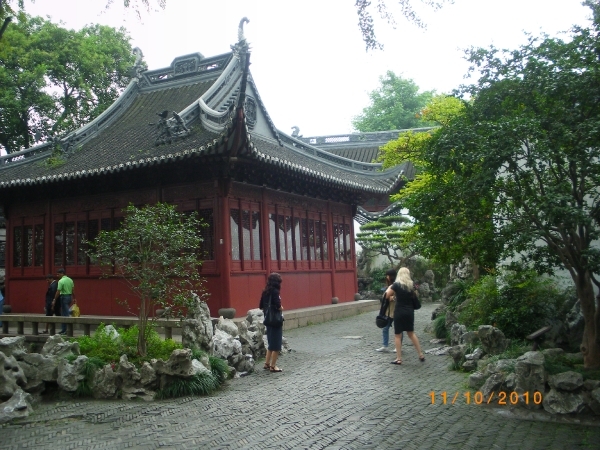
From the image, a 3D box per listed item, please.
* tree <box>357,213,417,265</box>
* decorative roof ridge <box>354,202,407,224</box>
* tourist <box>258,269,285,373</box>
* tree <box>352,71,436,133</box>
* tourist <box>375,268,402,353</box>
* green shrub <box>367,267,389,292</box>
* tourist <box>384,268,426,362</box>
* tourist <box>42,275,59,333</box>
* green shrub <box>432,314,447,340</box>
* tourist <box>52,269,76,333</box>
[{"bbox_3d":[3.900,1.388,27.500,3.100,3.600,2.800,-1,-4,0],"label":"tree"},{"bbox_3d":[3.677,-0.525,28.500,2.500,1.000,0.600,-3,-4,14],"label":"decorative roof ridge"},{"bbox_3d":[-0.473,1.601,10.350,0.380,1.620,0.480,2,-6,-40],"label":"tourist"},{"bbox_3d":[7.557,-3.333,47.374,7.500,17.000,7.500,-1,-4,0],"label":"tree"},{"bbox_3d":[1.764,1.675,12.300,0.480,1.620,0.480,-4,-5,30],"label":"tourist"},{"bbox_3d":[3.397,2.401,27.000,1.200,1.300,1.100,-1,-4,0],"label":"green shrub"},{"bbox_3d":[1.817,1.565,10.850,0.580,1.630,0.580,3,-6,-43],"label":"tourist"},{"bbox_3d":[-6.557,2.089,16.400,0.480,1.530,0.460,-4,-5,35],"label":"tourist"},{"bbox_3d":[3.186,2.344,14.200,0.380,0.570,0.400,-5,-5,37],"label":"green shrub"},{"bbox_3d":[-6.178,2.006,16.300,0.420,1.710,0.520,-5,-6,41],"label":"tourist"}]

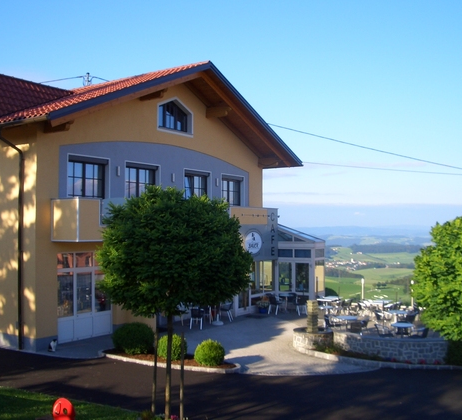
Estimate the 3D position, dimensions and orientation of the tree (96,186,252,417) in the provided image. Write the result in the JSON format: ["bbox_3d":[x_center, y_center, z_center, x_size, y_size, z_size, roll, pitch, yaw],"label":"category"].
[{"bbox_3d":[-1.092,1.793,10.750,2.980,4.400,2.980,0,-2,0],"label":"tree"}]

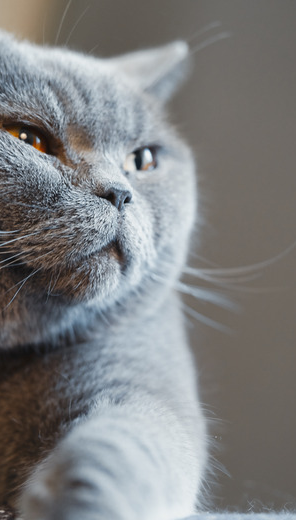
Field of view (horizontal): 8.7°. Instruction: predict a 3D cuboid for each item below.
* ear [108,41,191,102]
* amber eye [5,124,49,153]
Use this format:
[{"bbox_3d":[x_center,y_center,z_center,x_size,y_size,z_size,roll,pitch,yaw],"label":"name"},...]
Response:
[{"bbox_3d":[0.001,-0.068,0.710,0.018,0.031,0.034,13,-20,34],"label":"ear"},{"bbox_3d":[-0.040,-0.040,0.650,0.015,0.010,0.007,15,-12,-22],"label":"amber eye"}]

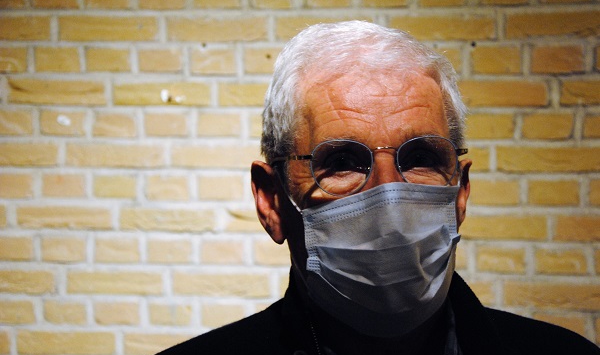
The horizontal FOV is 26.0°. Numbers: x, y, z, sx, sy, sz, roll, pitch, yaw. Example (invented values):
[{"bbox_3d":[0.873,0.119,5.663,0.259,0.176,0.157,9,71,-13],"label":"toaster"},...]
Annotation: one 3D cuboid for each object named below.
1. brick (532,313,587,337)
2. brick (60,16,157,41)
[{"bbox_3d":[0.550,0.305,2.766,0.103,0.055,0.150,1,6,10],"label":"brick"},{"bbox_3d":[-0.402,-0.325,2.837,0.217,0.054,0.105,1,7,10],"label":"brick"}]

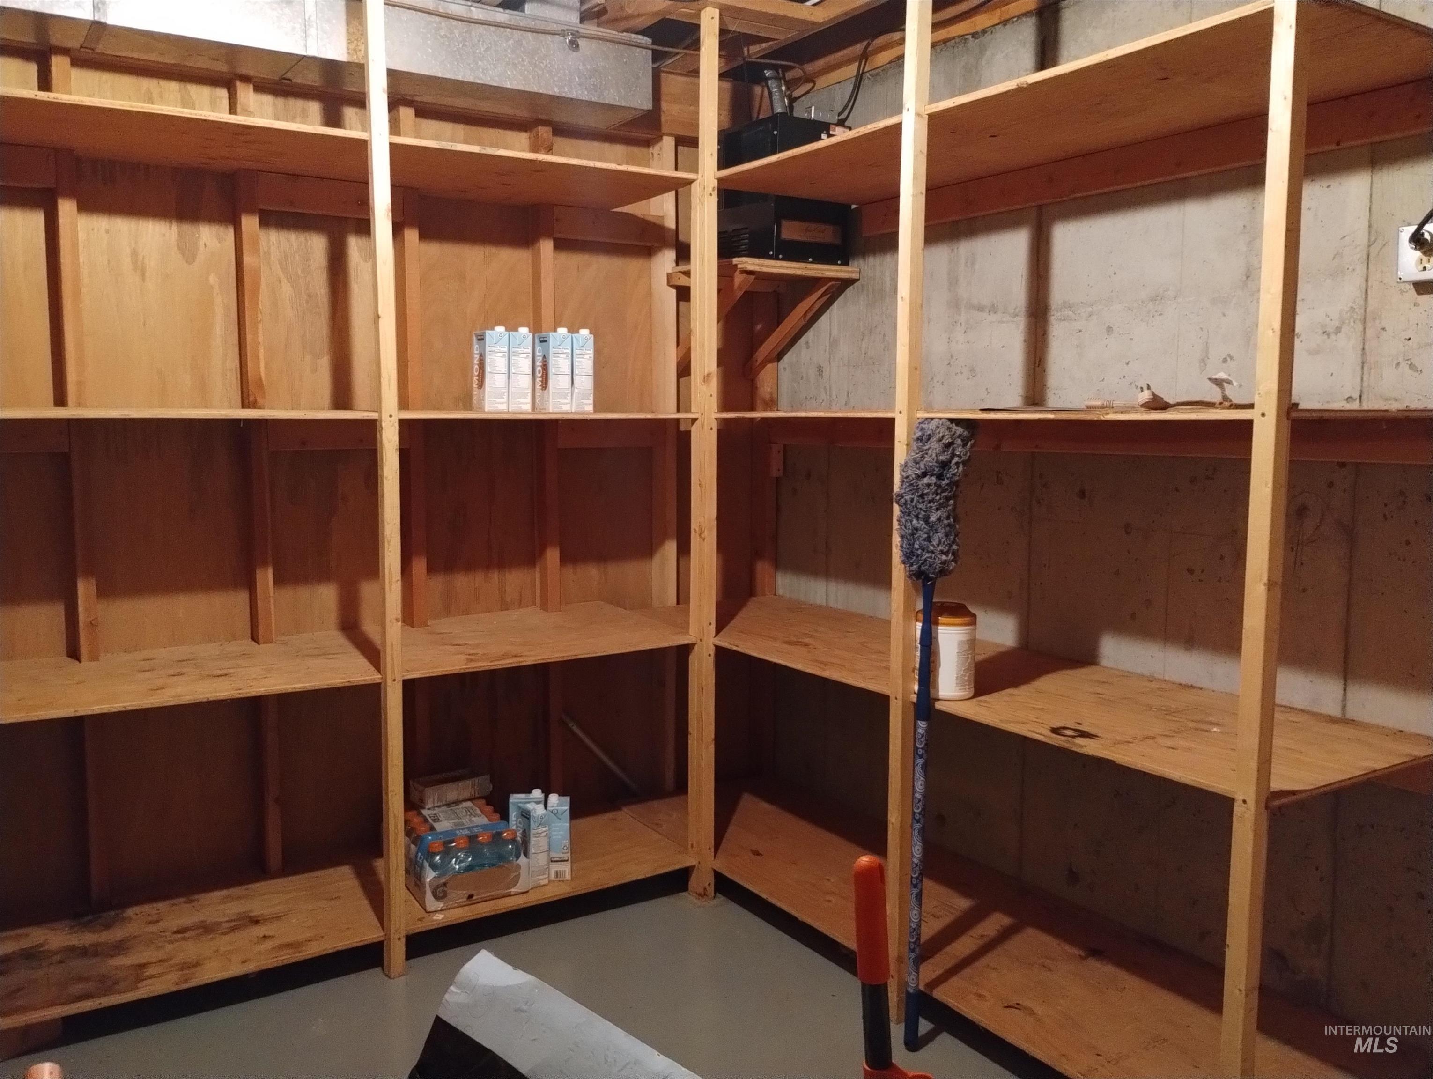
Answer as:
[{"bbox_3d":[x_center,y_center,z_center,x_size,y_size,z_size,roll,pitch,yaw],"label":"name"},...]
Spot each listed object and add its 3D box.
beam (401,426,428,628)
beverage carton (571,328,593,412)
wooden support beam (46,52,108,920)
[{"bbox_3d":[-0.851,-0.049,3.263,0.038,0.587,0.090,-3,7,-32],"label":"beam"},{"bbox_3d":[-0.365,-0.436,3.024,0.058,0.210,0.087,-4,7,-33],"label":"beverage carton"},{"bbox_3d":[-1.533,-0.101,2.799,0.038,2.039,0.089,-4,7,-33],"label":"wooden support beam"}]

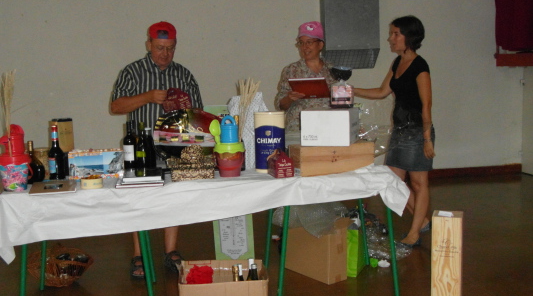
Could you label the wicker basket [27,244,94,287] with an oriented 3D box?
[{"bbox_3d":[-1.342,0.765,4.166,0.400,0.190,0.360,-2,7,-3],"label":"wicker basket"}]

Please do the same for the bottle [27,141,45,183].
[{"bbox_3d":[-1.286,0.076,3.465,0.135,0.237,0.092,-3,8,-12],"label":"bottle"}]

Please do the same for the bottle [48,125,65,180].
[{"bbox_3d":[-1.195,0.026,3.595,0.085,0.305,0.085,-1,7,0],"label":"bottle"}]

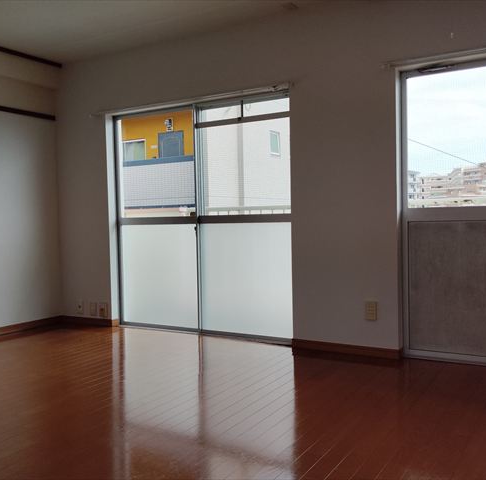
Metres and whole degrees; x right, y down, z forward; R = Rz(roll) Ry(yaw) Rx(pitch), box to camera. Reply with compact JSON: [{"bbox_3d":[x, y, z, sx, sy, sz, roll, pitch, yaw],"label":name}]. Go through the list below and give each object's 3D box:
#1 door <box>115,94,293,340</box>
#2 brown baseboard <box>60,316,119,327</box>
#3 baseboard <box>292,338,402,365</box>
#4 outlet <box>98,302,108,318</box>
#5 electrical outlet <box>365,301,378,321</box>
[{"bbox_3d":[-0.346,-0.152,4.257,1.711,1.792,0.085,0,3,30],"label":"door"},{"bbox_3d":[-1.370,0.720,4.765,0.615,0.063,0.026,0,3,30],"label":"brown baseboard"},{"bbox_3d":[0.673,0.723,3.560,0.739,0.064,0.020,0,3,30],"label":"baseboard"},{"bbox_3d":[-1.218,0.617,4.662,0.078,0.120,0.013,0,3,30],"label":"outlet"},{"bbox_3d":[0.827,0.462,3.454,0.073,0.120,0.013,0,3,30],"label":"electrical outlet"}]

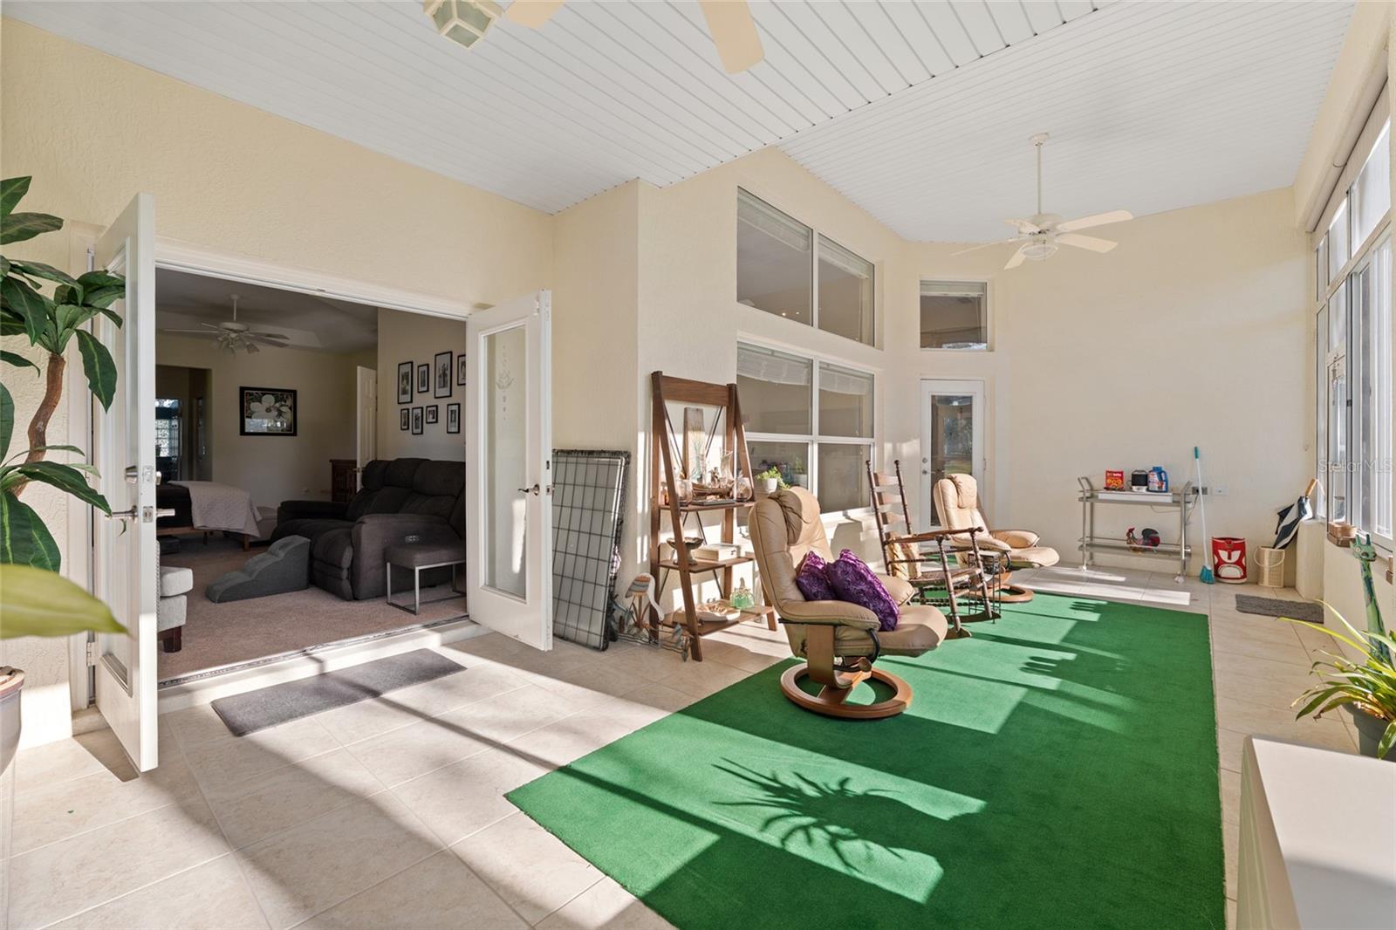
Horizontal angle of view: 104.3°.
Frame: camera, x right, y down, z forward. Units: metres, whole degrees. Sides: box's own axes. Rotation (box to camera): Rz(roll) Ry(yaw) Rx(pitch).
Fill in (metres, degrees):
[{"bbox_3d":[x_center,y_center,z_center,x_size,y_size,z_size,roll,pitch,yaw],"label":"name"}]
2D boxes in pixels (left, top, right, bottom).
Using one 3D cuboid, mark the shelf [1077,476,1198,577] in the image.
[{"bbox_3d":[4.449,0.633,5.535,0.890,0.960,0.380,1,2,43],"label":"shelf"}]

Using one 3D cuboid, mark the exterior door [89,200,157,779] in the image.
[{"bbox_3d":[-2.285,0.045,2.155,0.855,2.020,0.045,0,0,35],"label":"exterior door"}]

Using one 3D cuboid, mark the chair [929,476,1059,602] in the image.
[{"bbox_3d":[2.583,0.616,4.720,0.820,1.030,0.790,1,2,43],"label":"chair"}]

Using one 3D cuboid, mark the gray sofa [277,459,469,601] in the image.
[{"bbox_3d":[-3.052,0.490,5.096,2.100,1.055,1.020,1,2,39],"label":"gray sofa"}]

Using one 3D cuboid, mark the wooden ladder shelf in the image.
[{"bbox_3d":[0.107,0.275,3.626,0.450,1.760,0.790,1,2,43],"label":"wooden ladder shelf"}]

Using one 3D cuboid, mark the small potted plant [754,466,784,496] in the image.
[{"bbox_3d":[0.570,0.117,4.300,0.180,0.220,0.190,1,2,43],"label":"small potted plant"}]

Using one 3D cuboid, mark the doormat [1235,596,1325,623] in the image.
[{"bbox_3d":[4.610,1.134,4.299,0.510,0.012,0.700,1,2,43],"label":"doormat"}]

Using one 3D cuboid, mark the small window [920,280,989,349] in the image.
[{"bbox_3d":[3.085,-1.801,6.520,0.840,0.830,0.080,0,0,-3],"label":"small window"}]

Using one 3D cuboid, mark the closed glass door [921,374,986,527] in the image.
[{"bbox_3d":[3.139,-0.043,6.682,0.790,2.040,0.050,0,1,-2],"label":"closed glass door"}]

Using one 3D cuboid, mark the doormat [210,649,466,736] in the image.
[{"bbox_3d":[-1.846,1.149,2.859,0.540,0.012,1.000,0,0,42],"label":"doormat"}]

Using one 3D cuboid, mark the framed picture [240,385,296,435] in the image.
[{"bbox_3d":[-6.986,-0.855,8.831,0.030,0.780,0.750,0,0,42],"label":"framed picture"}]

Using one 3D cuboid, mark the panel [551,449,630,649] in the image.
[{"bbox_3d":[-0.779,0.537,3.746,0.810,1.260,0.090,1,-7,43],"label":"panel"}]

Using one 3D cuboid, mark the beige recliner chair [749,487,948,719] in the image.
[{"bbox_3d":[0.752,0.642,2.729,0.840,1.000,0.780,0,0,37],"label":"beige recliner chair"}]

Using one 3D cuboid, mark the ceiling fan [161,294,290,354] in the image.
[{"bbox_3d":[-5.716,-1.736,6.700,1.280,0.740,1.300,0,0,42],"label":"ceiling fan"}]

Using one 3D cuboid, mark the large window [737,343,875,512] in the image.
[{"bbox_3d":[1.138,-0.238,5.105,0.080,1.480,2.450,0,0,42],"label":"large window"}]

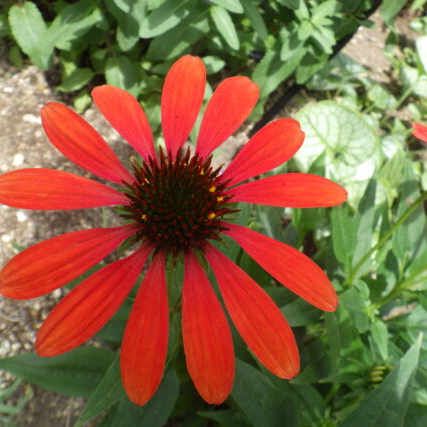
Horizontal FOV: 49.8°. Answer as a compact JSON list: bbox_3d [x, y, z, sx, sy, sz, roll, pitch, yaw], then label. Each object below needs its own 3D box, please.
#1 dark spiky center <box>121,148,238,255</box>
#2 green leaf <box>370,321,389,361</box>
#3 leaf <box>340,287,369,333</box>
[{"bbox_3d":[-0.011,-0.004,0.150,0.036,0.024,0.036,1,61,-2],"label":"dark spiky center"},{"bbox_3d":[0.162,0.124,0.450,0.017,0.010,0.037,-18,71,-10],"label":"green leaf"},{"bbox_3d":[0.137,0.094,0.450,0.032,0.012,0.041,5,68,18],"label":"leaf"}]

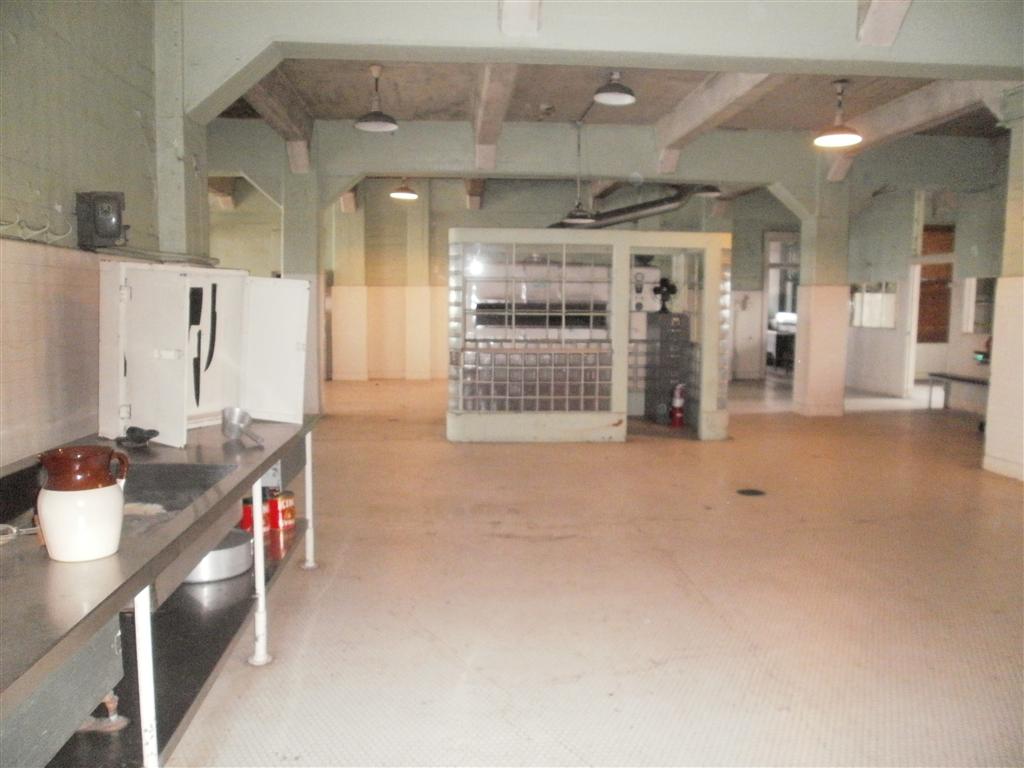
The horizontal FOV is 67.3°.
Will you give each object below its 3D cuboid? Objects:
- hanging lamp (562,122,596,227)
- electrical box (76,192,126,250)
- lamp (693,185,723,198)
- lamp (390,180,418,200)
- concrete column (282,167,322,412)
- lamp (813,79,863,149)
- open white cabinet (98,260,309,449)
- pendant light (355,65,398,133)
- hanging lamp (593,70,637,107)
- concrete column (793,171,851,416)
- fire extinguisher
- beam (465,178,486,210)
[{"bbox_3d":[0.790,-2.480,8.968,0.390,1.182,0.390,0,7,-5],"label":"hanging lamp"},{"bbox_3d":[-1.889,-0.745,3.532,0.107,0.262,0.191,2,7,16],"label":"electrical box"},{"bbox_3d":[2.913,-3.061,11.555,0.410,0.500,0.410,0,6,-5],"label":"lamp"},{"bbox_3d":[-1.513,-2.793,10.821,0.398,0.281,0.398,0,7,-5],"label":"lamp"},{"bbox_3d":[-2.591,-1.098,9.643,0.420,3.074,0.420,0,6,-5],"label":"concrete column"},{"bbox_3d":[3.217,-2.667,7.567,0.440,0.634,0.440,0,6,-5],"label":"lamp"},{"bbox_3d":[-1.488,-0.168,3.719,0.520,0.818,0.780,5,8,33],"label":"open white cabinet"},{"bbox_3d":[-1.262,-2.667,7.188,0.410,0.598,0.410,0,6,-5],"label":"pendant light"},{"bbox_3d":[0.925,-2.681,6.896,0.382,0.243,0.382,0,7,-5],"label":"hanging lamp"},{"bbox_3d":[3.922,-1.132,9.786,0.444,3.090,0.436,0,7,-5],"label":"concrete column"},{"bbox_3d":[1.973,0.258,9.169,0.165,0.515,0.165,2,6,12],"label":"fire extinguisher"},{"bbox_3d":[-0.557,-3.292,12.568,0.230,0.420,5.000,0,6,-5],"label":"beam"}]

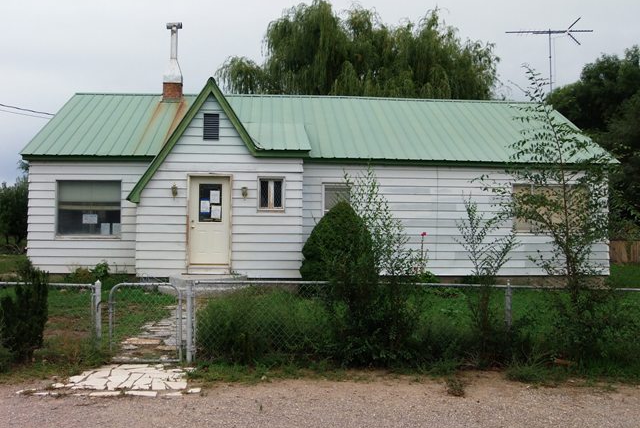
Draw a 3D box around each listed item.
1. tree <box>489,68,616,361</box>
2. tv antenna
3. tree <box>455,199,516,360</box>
[{"bbox_3d":[2.649,0.006,6.950,1.450,3.320,1.300,1,-1,-3],"label":"tree"},{"bbox_3d":[7.335,-5.098,19.500,2.750,2.400,1.900,1,-1,0],"label":"tv antenna"},{"bbox_3d":[1.883,0.741,6.900,0.680,1.880,0.620,1,-1,-3],"label":"tree"}]

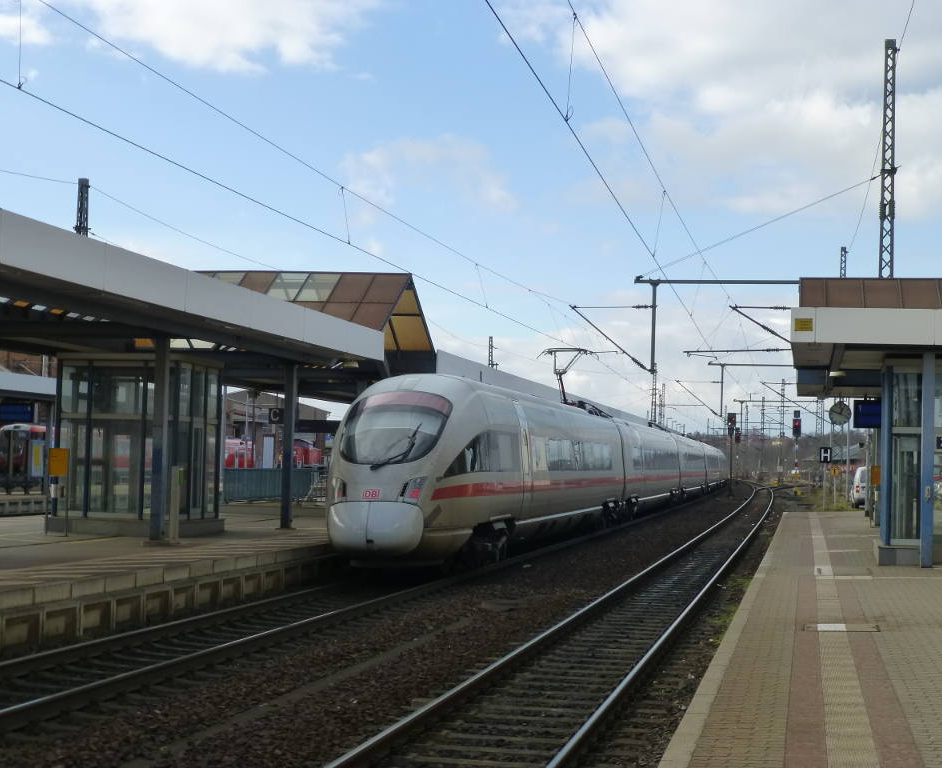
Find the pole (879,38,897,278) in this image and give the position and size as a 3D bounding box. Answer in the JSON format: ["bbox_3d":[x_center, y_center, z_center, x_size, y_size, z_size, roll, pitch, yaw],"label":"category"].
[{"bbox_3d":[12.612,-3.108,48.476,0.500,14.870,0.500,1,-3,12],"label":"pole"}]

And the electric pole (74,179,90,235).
[{"bbox_3d":[-15.913,-2.038,64.647,0.470,12.650,0.470,1,-3,12],"label":"electric pole"}]

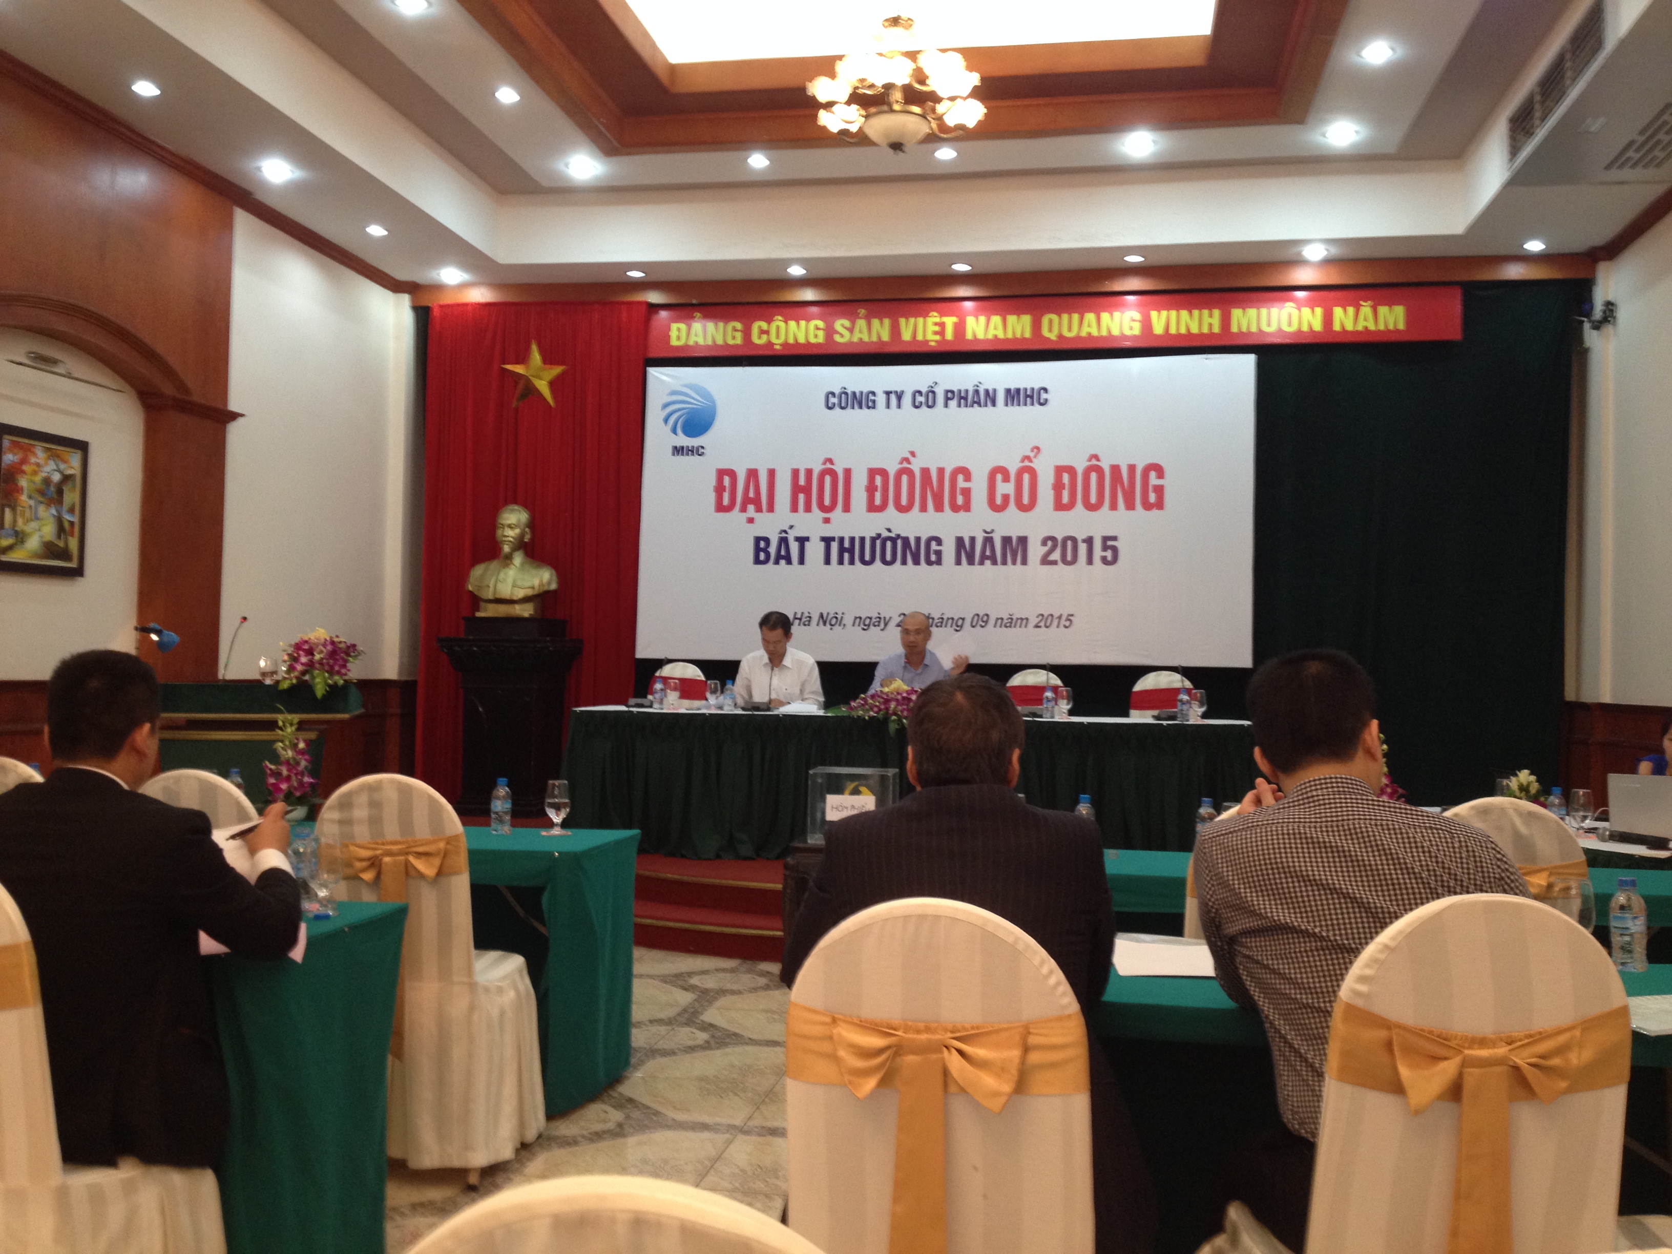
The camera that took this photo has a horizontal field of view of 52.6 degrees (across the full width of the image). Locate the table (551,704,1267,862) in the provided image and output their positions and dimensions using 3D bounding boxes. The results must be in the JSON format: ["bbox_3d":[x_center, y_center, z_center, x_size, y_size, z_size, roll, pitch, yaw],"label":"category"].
[{"bbox_3d":[0.379,0.863,9.248,3.690,0.750,0.900,1,-2,10],"label":"table"}]

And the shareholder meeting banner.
[{"bbox_3d":[0.666,-0.768,11.237,4.080,2.010,0.050,1,-2,10],"label":"shareholder meeting banner"}]

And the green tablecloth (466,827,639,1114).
[{"bbox_3d":[-1.528,0.990,5.148,1.750,0.740,0.680,1,-2,10],"label":"green tablecloth"}]

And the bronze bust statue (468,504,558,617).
[{"bbox_3d":[-2.184,-0.453,11.449,0.620,0.770,0.360,1,-2,10],"label":"bronze bust statue"}]

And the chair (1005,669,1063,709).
[{"bbox_3d":[1.133,0.768,9.749,0.430,1.000,0.520,1,-2,10],"label":"chair"}]

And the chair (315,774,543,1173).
[{"bbox_3d":[-1.034,0.856,4.274,0.440,0.970,0.500,1,-2,8],"label":"chair"}]

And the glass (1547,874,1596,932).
[{"bbox_3d":[1.317,0.535,3.024,0.085,0.175,0.085,0,-2,9],"label":"glass"}]

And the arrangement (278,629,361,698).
[{"bbox_3d":[-2.812,0.200,9.240,0.440,0.390,0.400,1,-2,10],"label":"arrangement"}]

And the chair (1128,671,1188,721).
[{"bbox_3d":[1.831,0.762,9.471,0.420,1.010,0.530,0,-2,9],"label":"chair"}]

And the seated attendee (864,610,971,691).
[{"bbox_3d":[0.457,0.580,9.453,0.560,1.330,0.780,0,-2,9],"label":"seated attendee"}]

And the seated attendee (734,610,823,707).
[{"bbox_3d":[-0.371,0.593,9.815,0.550,1.300,0.750,1,-2,10],"label":"seated attendee"}]

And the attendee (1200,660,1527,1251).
[{"bbox_3d":[0.777,0.691,2.509,0.530,1.320,0.820,0,-2,9],"label":"attendee"}]

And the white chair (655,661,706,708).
[{"bbox_3d":[-0.995,0.744,10.203,0.430,1.000,0.520,1,-2,10],"label":"white chair"}]

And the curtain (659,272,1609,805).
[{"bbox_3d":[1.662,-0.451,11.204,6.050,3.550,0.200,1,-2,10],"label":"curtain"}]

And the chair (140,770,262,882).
[{"bbox_3d":[-1.614,0.875,4.506,0.420,1.010,0.530,0,-2,9],"label":"chair"}]

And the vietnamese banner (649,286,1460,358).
[{"bbox_3d":[1.386,-2.062,11.492,5.480,0.370,0.030,0,-2,9],"label":"vietnamese banner"}]

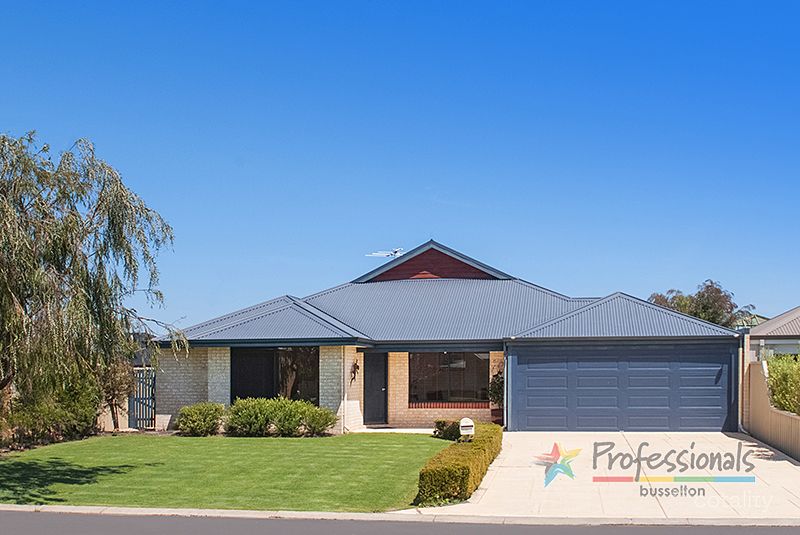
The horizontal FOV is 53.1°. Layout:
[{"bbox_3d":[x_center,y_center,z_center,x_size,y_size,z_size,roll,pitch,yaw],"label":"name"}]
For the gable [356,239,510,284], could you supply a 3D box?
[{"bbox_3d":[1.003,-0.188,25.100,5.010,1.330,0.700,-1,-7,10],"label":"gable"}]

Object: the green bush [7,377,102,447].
[{"bbox_3d":[-8.136,3.369,18.800,2.100,1.500,1.900,-1,-6,11],"label":"green bush"}]

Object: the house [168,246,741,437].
[{"bbox_3d":[1.799,2.131,26.650,15.500,5.600,14.000,-1,-7,10],"label":"house"}]

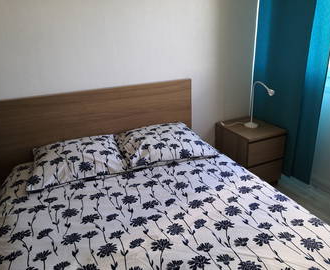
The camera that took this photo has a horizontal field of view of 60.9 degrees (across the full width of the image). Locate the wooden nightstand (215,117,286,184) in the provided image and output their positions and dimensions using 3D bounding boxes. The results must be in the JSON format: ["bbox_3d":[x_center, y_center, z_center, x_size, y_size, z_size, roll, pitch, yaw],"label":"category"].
[{"bbox_3d":[0.776,0.194,2.641,0.400,0.550,0.480,-11,23,-21],"label":"wooden nightstand"}]

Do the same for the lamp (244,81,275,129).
[{"bbox_3d":[0.848,-0.272,2.501,0.230,0.415,0.120,6,23,21],"label":"lamp"}]

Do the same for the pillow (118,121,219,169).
[{"bbox_3d":[-0.018,0.056,2.121,0.610,0.140,0.470,-9,32,-17],"label":"pillow"}]

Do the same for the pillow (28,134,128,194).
[{"bbox_3d":[-0.604,0.151,1.936,0.610,0.140,0.460,-11,33,-21],"label":"pillow"}]

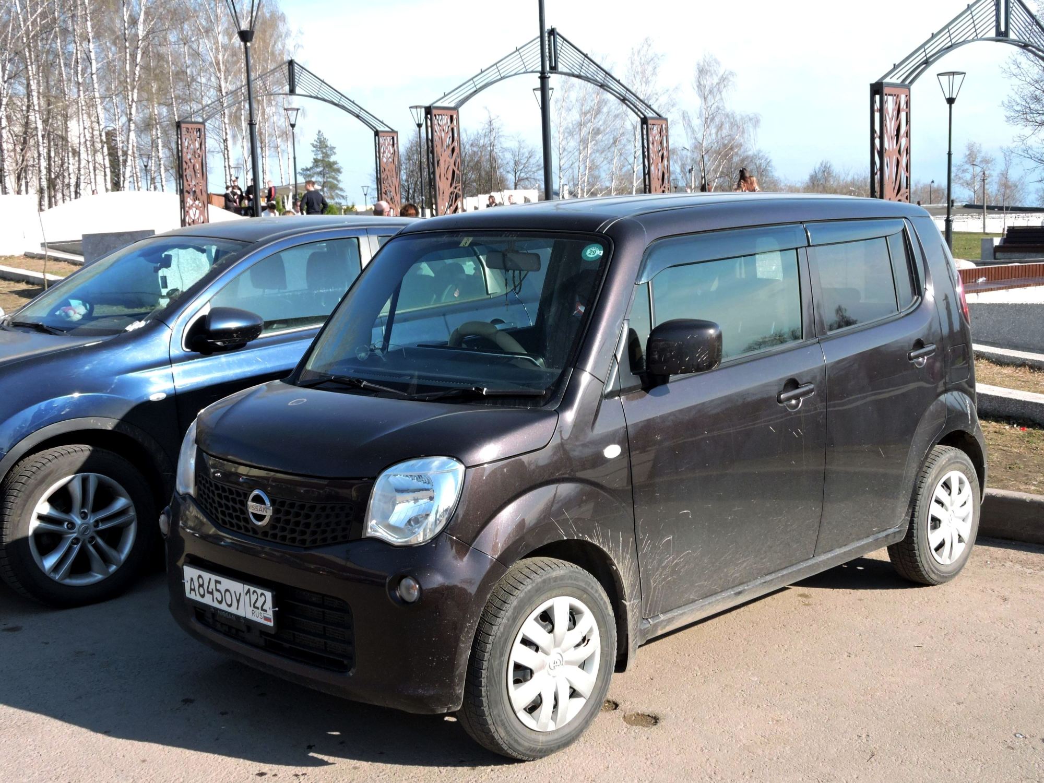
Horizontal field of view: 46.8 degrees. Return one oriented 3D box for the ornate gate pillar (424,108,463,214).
[{"bbox_3d":[-1.607,-4.204,25.209,0.660,3.400,0.320,-9,10,-43],"label":"ornate gate pillar"}]

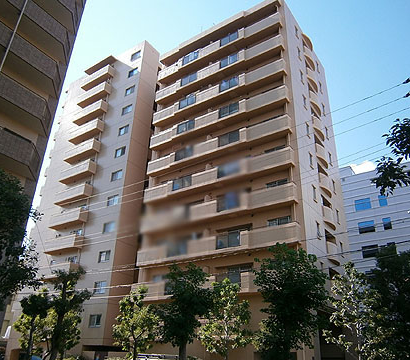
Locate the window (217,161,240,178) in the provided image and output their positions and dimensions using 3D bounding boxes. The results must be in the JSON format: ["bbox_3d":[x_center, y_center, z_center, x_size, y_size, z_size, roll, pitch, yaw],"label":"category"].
[{"bbox_3d":[1.771,-0.785,27.592,1.970,0.880,0.100,-15,-32,31],"label":"window"}]

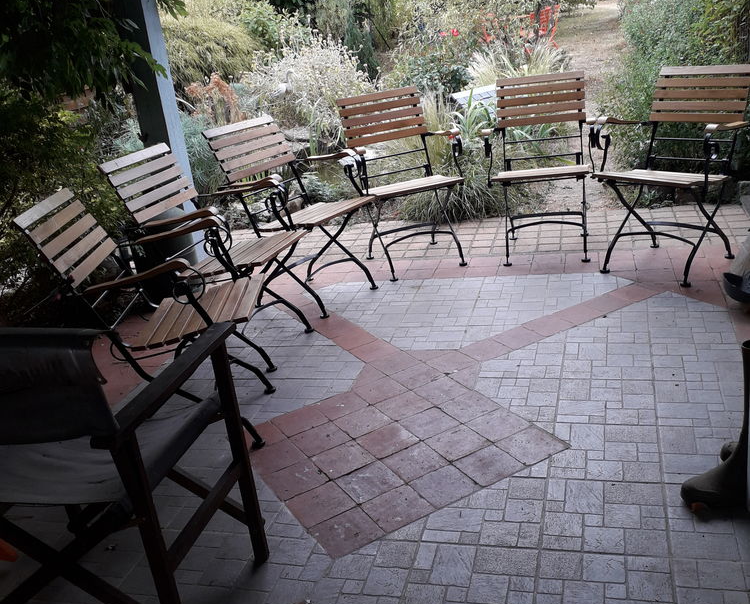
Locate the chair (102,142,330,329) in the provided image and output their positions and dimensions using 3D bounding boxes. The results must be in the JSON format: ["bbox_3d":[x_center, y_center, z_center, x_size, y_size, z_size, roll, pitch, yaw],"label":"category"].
[{"bbox_3d":[-0.652,-0.203,3.276,0.650,0.870,0.566,0,22,20],"label":"chair"}]

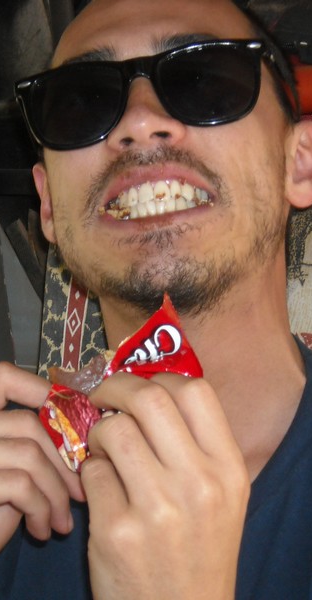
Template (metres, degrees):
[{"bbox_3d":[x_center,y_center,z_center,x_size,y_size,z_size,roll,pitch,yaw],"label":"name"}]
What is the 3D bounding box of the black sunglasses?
[{"bbox_3d":[0.005,-0.089,0.846,0.150,0.052,0.147,-8,-18,9],"label":"black sunglasses"}]

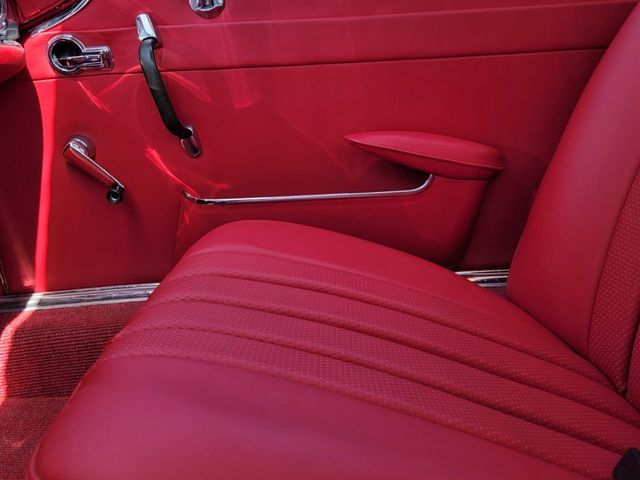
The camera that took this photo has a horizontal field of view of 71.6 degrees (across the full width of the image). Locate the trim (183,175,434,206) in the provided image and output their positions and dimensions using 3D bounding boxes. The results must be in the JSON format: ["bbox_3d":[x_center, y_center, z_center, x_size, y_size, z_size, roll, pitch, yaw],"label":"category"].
[{"bbox_3d":[-0.027,-0.095,0.820,0.465,0.038,0.055,-3,20,0],"label":"trim"}]

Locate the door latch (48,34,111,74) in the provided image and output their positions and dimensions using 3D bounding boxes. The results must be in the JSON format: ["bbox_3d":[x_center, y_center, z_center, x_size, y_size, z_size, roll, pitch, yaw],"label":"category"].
[{"bbox_3d":[-0.405,-0.314,0.753,0.106,0.063,0.025,-3,20,0],"label":"door latch"}]

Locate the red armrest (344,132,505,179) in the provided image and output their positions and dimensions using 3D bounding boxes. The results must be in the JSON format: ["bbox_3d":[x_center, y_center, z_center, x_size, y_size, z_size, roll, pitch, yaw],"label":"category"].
[{"bbox_3d":[0.179,-0.155,0.795,0.280,0.060,0.085,4,20,-2],"label":"red armrest"}]

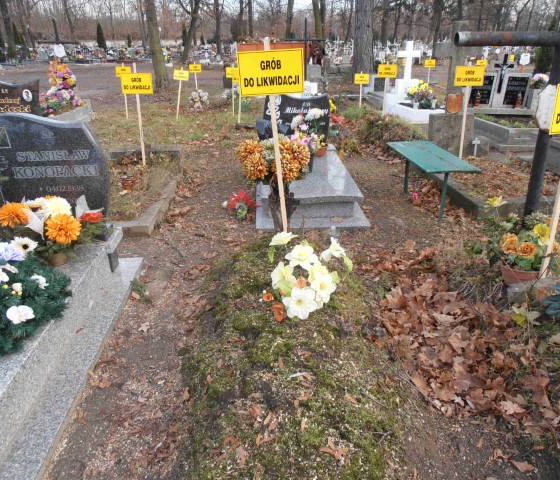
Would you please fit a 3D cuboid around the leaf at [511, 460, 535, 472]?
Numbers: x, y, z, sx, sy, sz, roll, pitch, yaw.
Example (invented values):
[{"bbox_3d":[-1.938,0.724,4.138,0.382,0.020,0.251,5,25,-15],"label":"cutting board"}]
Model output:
[{"bbox_3d":[0.875,0.817,1.601,0.078,0.015,0.050,7,24,16],"label":"leaf"}]

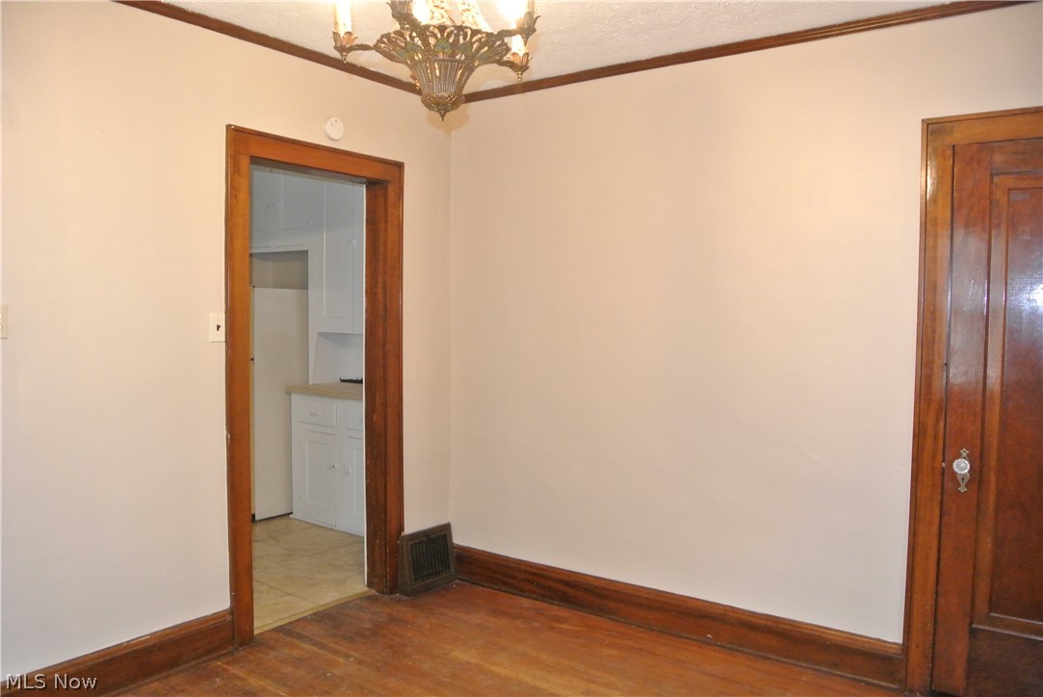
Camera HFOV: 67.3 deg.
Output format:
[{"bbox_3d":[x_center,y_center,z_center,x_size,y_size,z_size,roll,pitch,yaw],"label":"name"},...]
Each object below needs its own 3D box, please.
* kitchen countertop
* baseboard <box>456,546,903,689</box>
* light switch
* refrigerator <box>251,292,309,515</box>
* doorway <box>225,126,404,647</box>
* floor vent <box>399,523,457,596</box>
[{"bbox_3d":[-0.954,0.293,5.214,1.230,0.050,0.620,2,3,36],"label":"kitchen countertop"},{"bbox_3d":[0.512,1.153,3.480,2.200,0.180,0.035,2,3,36],"label":"baseboard"},{"bbox_3d":[-1.198,-0.082,3.103,0.017,0.115,0.071,2,3,36],"label":"light switch"},{"bbox_3d":[-1.860,0.359,5.627,0.720,1.585,0.750,2,3,36],"label":"refrigerator"},{"bbox_3d":[-0.940,0.160,3.592,0.150,2.135,0.990,2,3,36],"label":"doorway"},{"bbox_3d":[-0.496,1.087,4.022,0.143,0.265,0.345,2,3,36],"label":"floor vent"}]

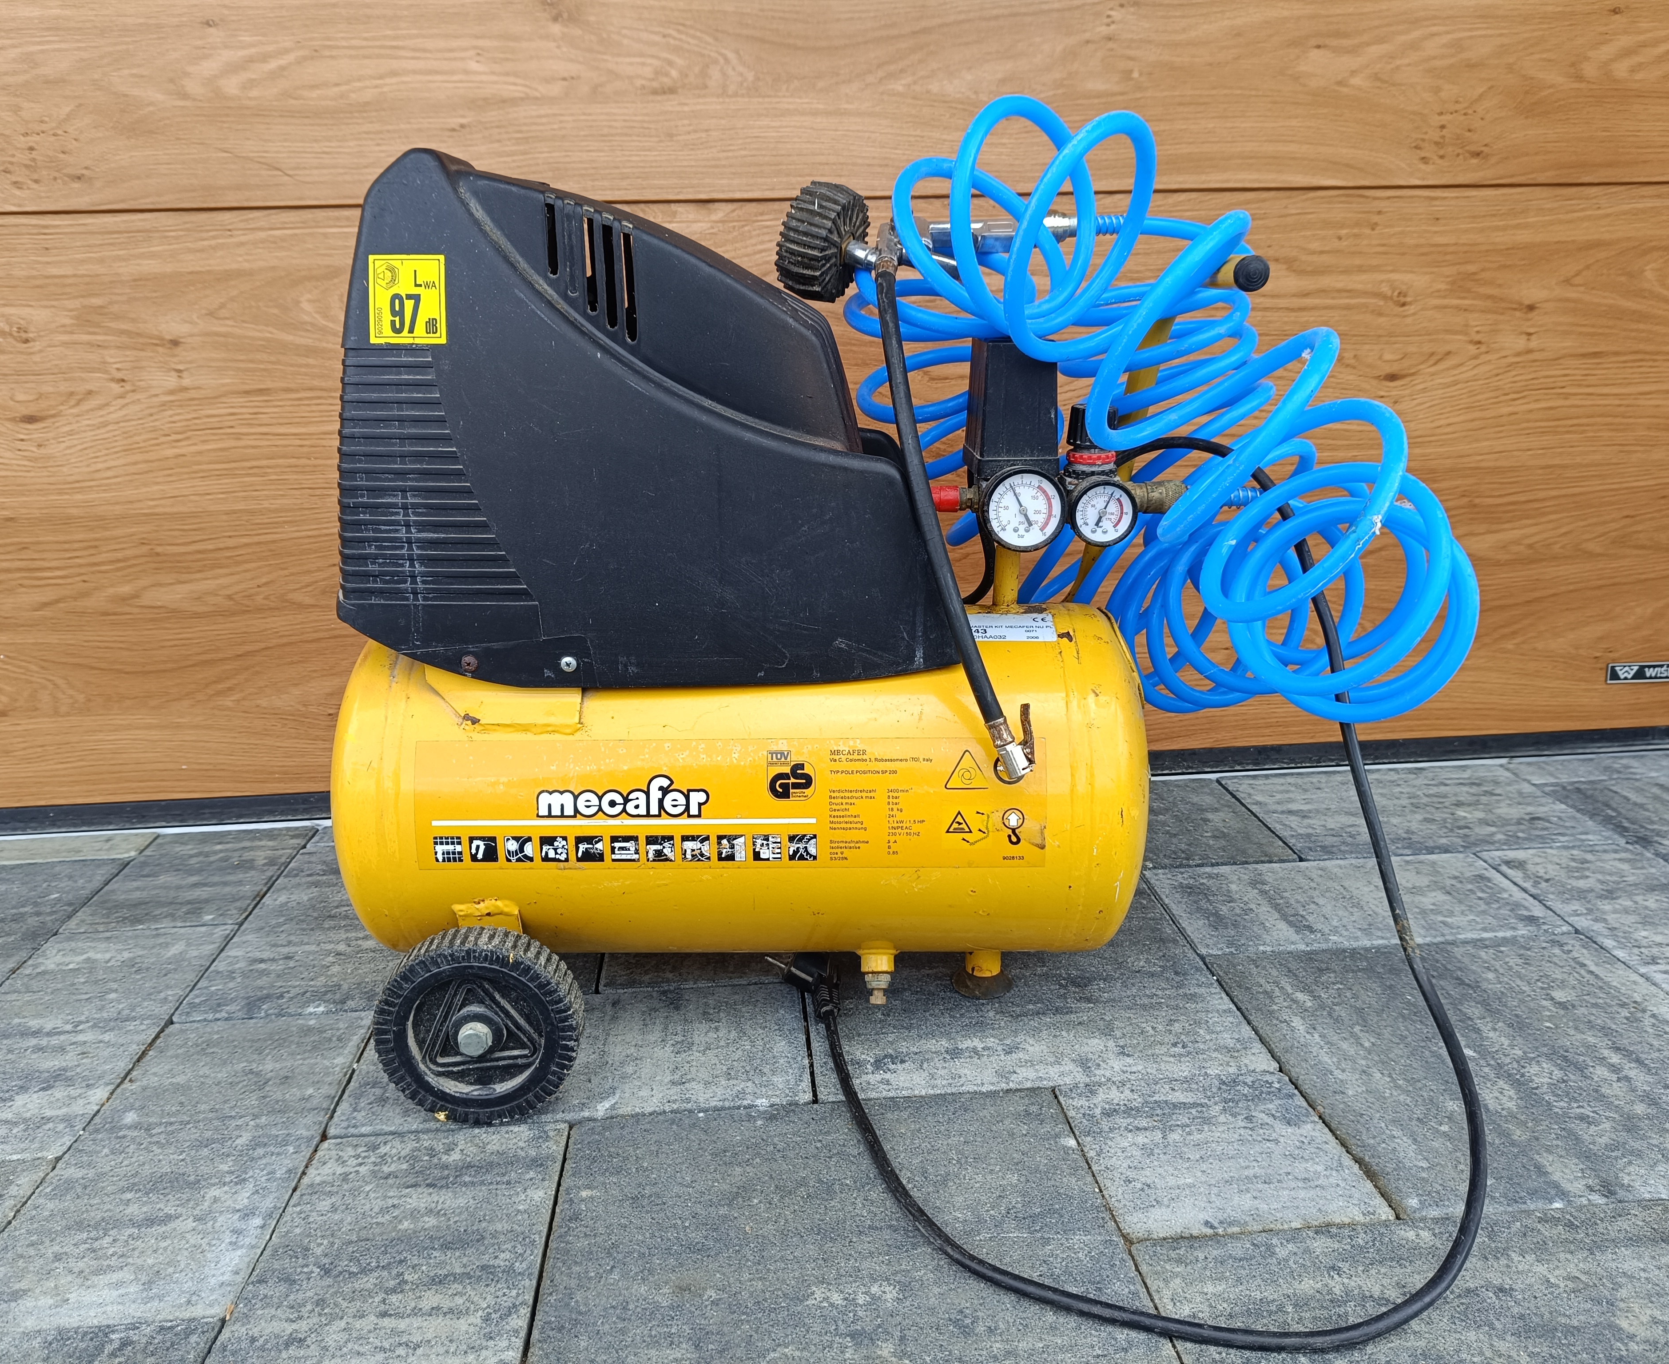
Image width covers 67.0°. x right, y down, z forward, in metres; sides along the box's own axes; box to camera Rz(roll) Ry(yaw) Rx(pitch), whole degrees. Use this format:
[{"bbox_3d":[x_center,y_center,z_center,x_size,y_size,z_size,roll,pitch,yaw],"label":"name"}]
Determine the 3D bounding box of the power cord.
[{"bbox_3d":[0.180,0.070,0.766,0.440,0.390,0.455,-2,17,-4],"label":"power cord"}]

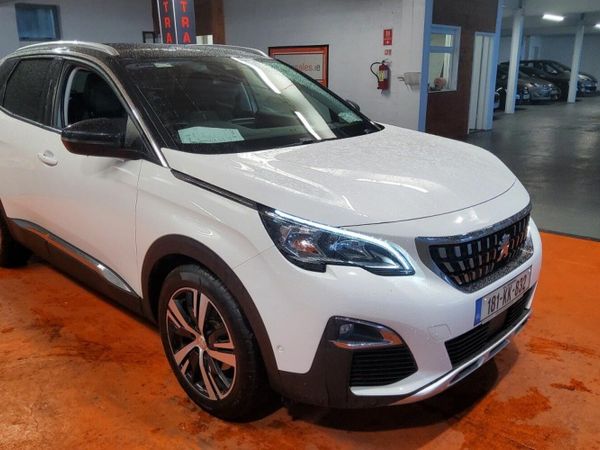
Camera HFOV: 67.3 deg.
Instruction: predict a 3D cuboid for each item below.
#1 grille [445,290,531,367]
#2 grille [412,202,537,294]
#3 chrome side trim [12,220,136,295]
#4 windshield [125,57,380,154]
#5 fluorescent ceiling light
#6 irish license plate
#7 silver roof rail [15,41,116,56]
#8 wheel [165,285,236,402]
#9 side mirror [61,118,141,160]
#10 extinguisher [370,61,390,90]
[{"bbox_3d":[0.818,0.431,1.896,0.880,0.160,0.100,-15,21,-43],"label":"grille"},{"bbox_3d":[0.803,0.092,1.851,1.000,0.280,0.170,-15,21,-43],"label":"grille"},{"bbox_3d":[-1.392,0.159,2.709,0.050,0.140,1.600,-15,21,-43],"label":"chrome side trim"},{"bbox_3d":[-0.258,-0.705,2.614,1.420,0.180,0.900,-15,53,-43],"label":"windshield"},{"bbox_3d":[6.829,-5.563,12.142,1.600,0.100,0.200,-14,21,-42],"label":"fluorescent ceiling light"},{"bbox_3d":[0.839,0.291,1.859,0.520,0.110,0.020,-15,19,-43],"label":"irish license plate"},{"bbox_3d":[-1.543,-1.140,2.928,0.060,0.110,1.650,-15,21,-43],"label":"silver roof rail"},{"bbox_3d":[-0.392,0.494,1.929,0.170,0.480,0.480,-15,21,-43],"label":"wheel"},{"bbox_3d":[-0.941,-0.397,2.094,0.270,0.180,0.200,-15,21,-43],"label":"side mirror"},{"bbox_3d":[1.329,-2.437,7.396,0.180,0.520,0.280,-14,21,-42],"label":"extinguisher"}]

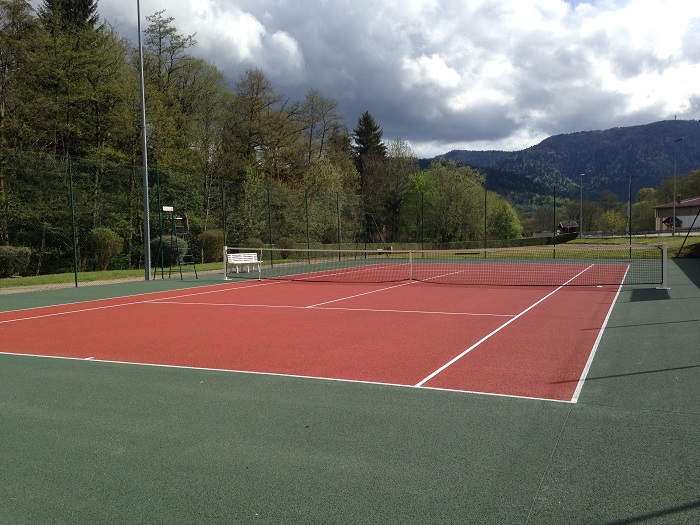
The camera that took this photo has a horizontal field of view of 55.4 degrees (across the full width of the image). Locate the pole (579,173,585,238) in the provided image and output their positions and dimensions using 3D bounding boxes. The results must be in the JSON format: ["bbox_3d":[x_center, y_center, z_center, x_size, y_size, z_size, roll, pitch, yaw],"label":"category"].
[{"bbox_3d":[30.500,-7.380,87.800,0.750,8.450,0.300,-1,3,3],"label":"pole"}]

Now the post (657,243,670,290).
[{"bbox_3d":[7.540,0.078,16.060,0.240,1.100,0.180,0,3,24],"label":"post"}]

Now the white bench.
[{"bbox_3d":[-3.930,0.012,25.100,0.470,0.730,1.470,2,4,42],"label":"white bench"}]

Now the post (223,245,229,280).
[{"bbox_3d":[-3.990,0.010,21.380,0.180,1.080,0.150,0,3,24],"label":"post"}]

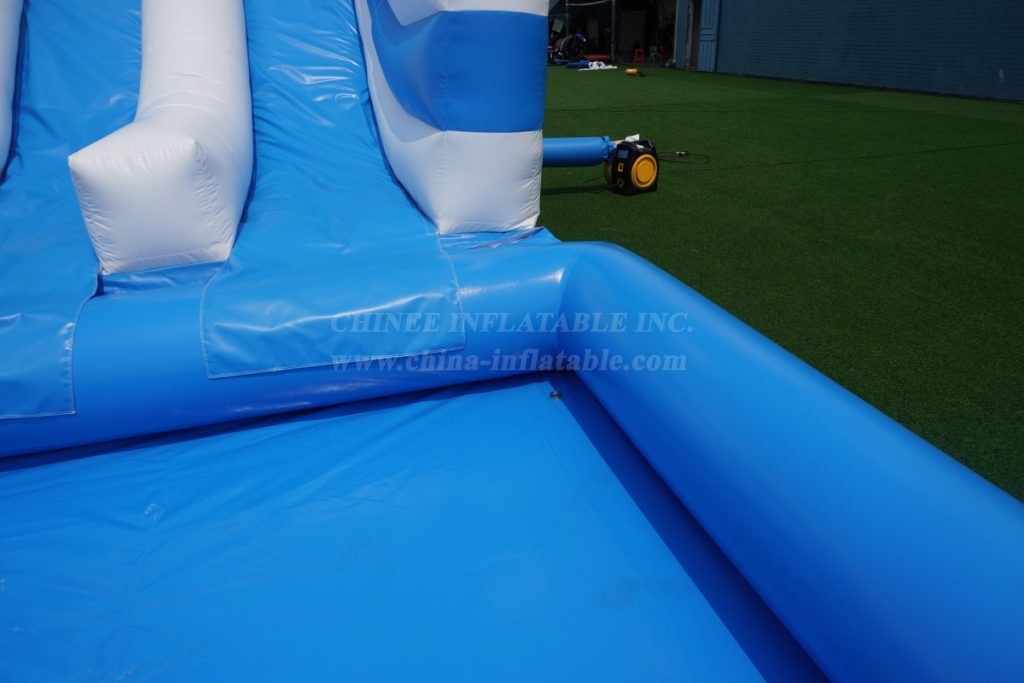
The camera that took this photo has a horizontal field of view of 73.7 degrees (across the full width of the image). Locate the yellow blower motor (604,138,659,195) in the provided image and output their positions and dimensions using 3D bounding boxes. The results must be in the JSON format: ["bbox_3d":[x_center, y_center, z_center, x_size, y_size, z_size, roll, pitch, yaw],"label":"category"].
[{"bbox_3d":[1.160,-1.698,6.625,0.380,0.465,0.355,-14,27,-22],"label":"yellow blower motor"}]

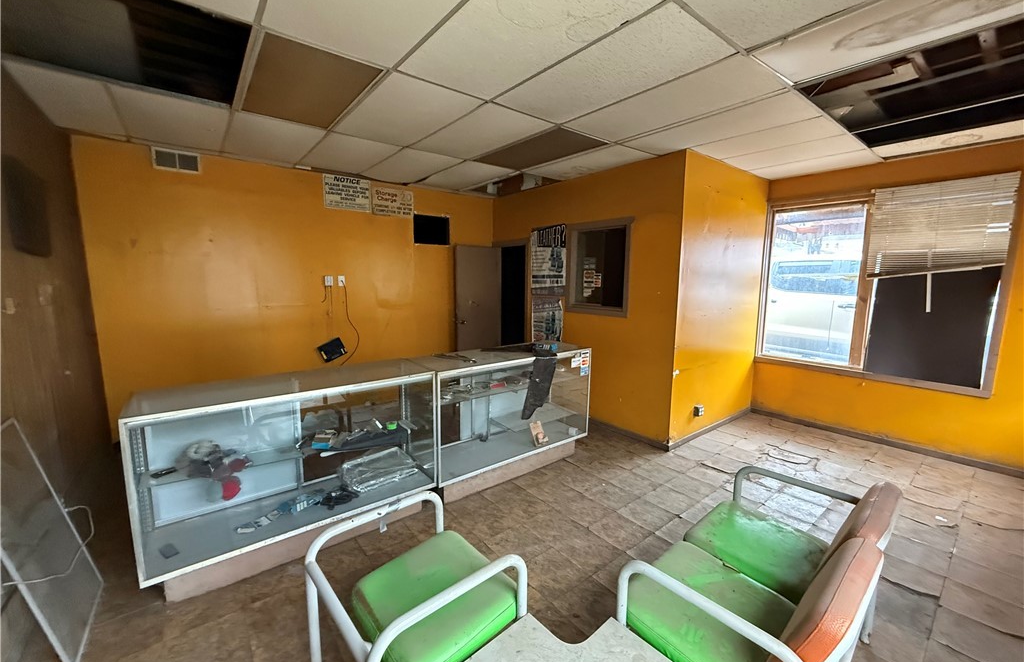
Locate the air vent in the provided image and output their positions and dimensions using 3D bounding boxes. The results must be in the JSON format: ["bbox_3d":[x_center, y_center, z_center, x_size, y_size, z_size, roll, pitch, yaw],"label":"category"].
[{"bbox_3d":[-2.878,-1.464,3.558,0.330,0.178,0.025,-5,10,-38],"label":"air vent"}]

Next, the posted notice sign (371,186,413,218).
[{"bbox_3d":[-1.360,-1.478,4.770,0.487,0.315,0.012,-5,10,-38],"label":"posted notice sign"}]

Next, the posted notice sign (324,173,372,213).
[{"bbox_3d":[-1.760,-1.467,4.454,0.487,0.333,0.012,-5,10,-38],"label":"posted notice sign"}]

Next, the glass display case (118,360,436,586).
[{"bbox_3d":[-1.239,0.755,2.465,1.495,0.930,0.510,-5,10,-38],"label":"glass display case"}]

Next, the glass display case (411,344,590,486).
[{"bbox_3d":[-0.057,0.644,3.390,1.490,0.930,0.510,-5,10,-38],"label":"glass display case"}]

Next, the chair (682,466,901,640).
[{"bbox_3d":[1.187,0.981,1.807,0.590,0.770,0.680,-5,10,-38],"label":"chair"}]

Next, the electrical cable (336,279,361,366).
[{"bbox_3d":[-1.802,-0.056,4.593,0.215,0.980,0.050,-5,10,-38],"label":"electrical cable"}]

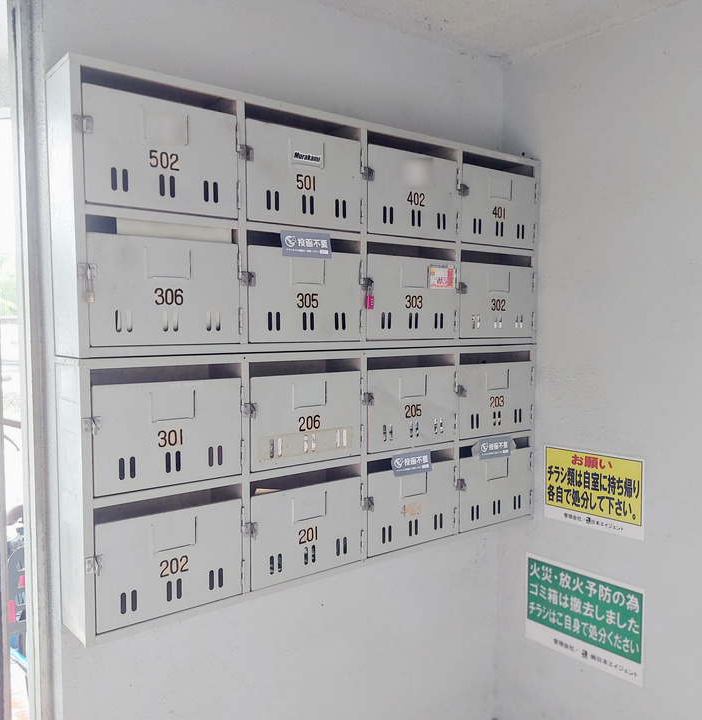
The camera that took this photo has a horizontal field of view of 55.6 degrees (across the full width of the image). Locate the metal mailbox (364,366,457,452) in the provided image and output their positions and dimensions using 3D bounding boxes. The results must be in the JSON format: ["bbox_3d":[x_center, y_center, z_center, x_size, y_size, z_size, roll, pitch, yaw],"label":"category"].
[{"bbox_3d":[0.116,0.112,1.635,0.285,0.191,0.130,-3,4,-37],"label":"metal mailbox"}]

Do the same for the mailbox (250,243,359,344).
[{"bbox_3d":[-0.121,-0.137,1.445,0.287,0.194,0.120,-3,4,-38],"label":"mailbox"}]

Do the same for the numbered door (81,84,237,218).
[{"bbox_3d":[-0.336,-0.368,1.211,0.284,0.197,0.015,-3,4,-37],"label":"numbered door"}]

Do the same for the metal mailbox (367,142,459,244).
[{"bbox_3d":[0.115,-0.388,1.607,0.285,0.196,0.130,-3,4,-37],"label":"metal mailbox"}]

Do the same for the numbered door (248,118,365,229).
[{"bbox_3d":[-0.092,-0.378,1.392,0.285,0.194,0.015,-3,4,-37],"label":"numbered door"}]

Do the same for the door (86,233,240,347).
[{"bbox_3d":[-0.331,-0.123,1.211,0.284,0.192,0.020,-3,4,-37],"label":"door"}]

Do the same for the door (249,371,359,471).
[{"bbox_3d":[-0.089,0.127,1.422,0.287,0.193,0.030,-3,4,-38],"label":"door"}]

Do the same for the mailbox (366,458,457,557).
[{"bbox_3d":[0.149,0.354,1.605,0.284,0.192,0.020,-3,4,-37],"label":"mailbox"}]

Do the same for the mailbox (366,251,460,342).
[{"bbox_3d":[0.106,-0.155,1.651,0.290,0.208,0.150,-3,4,-37],"label":"mailbox"}]

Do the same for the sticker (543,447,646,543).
[{"bbox_3d":[0.644,0.351,1.789,0.010,0.207,0.293,-3,3,-40],"label":"sticker"}]

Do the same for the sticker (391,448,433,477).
[{"bbox_3d":[0.149,0.249,1.594,0.125,0.052,0.005,-3,4,-37],"label":"sticker"}]

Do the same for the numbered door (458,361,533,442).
[{"bbox_3d":[0.392,0.105,1.795,0.284,0.197,0.015,-3,4,-37],"label":"numbered door"}]

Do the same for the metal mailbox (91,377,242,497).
[{"bbox_3d":[-0.331,0.135,1.225,0.284,0.191,0.020,-3,4,-37],"label":"metal mailbox"}]

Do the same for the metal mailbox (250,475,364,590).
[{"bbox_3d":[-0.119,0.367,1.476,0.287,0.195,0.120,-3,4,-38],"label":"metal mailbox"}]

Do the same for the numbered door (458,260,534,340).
[{"bbox_3d":[0.388,-0.155,1.761,0.284,0.192,0.020,-3,4,-37],"label":"numbered door"}]

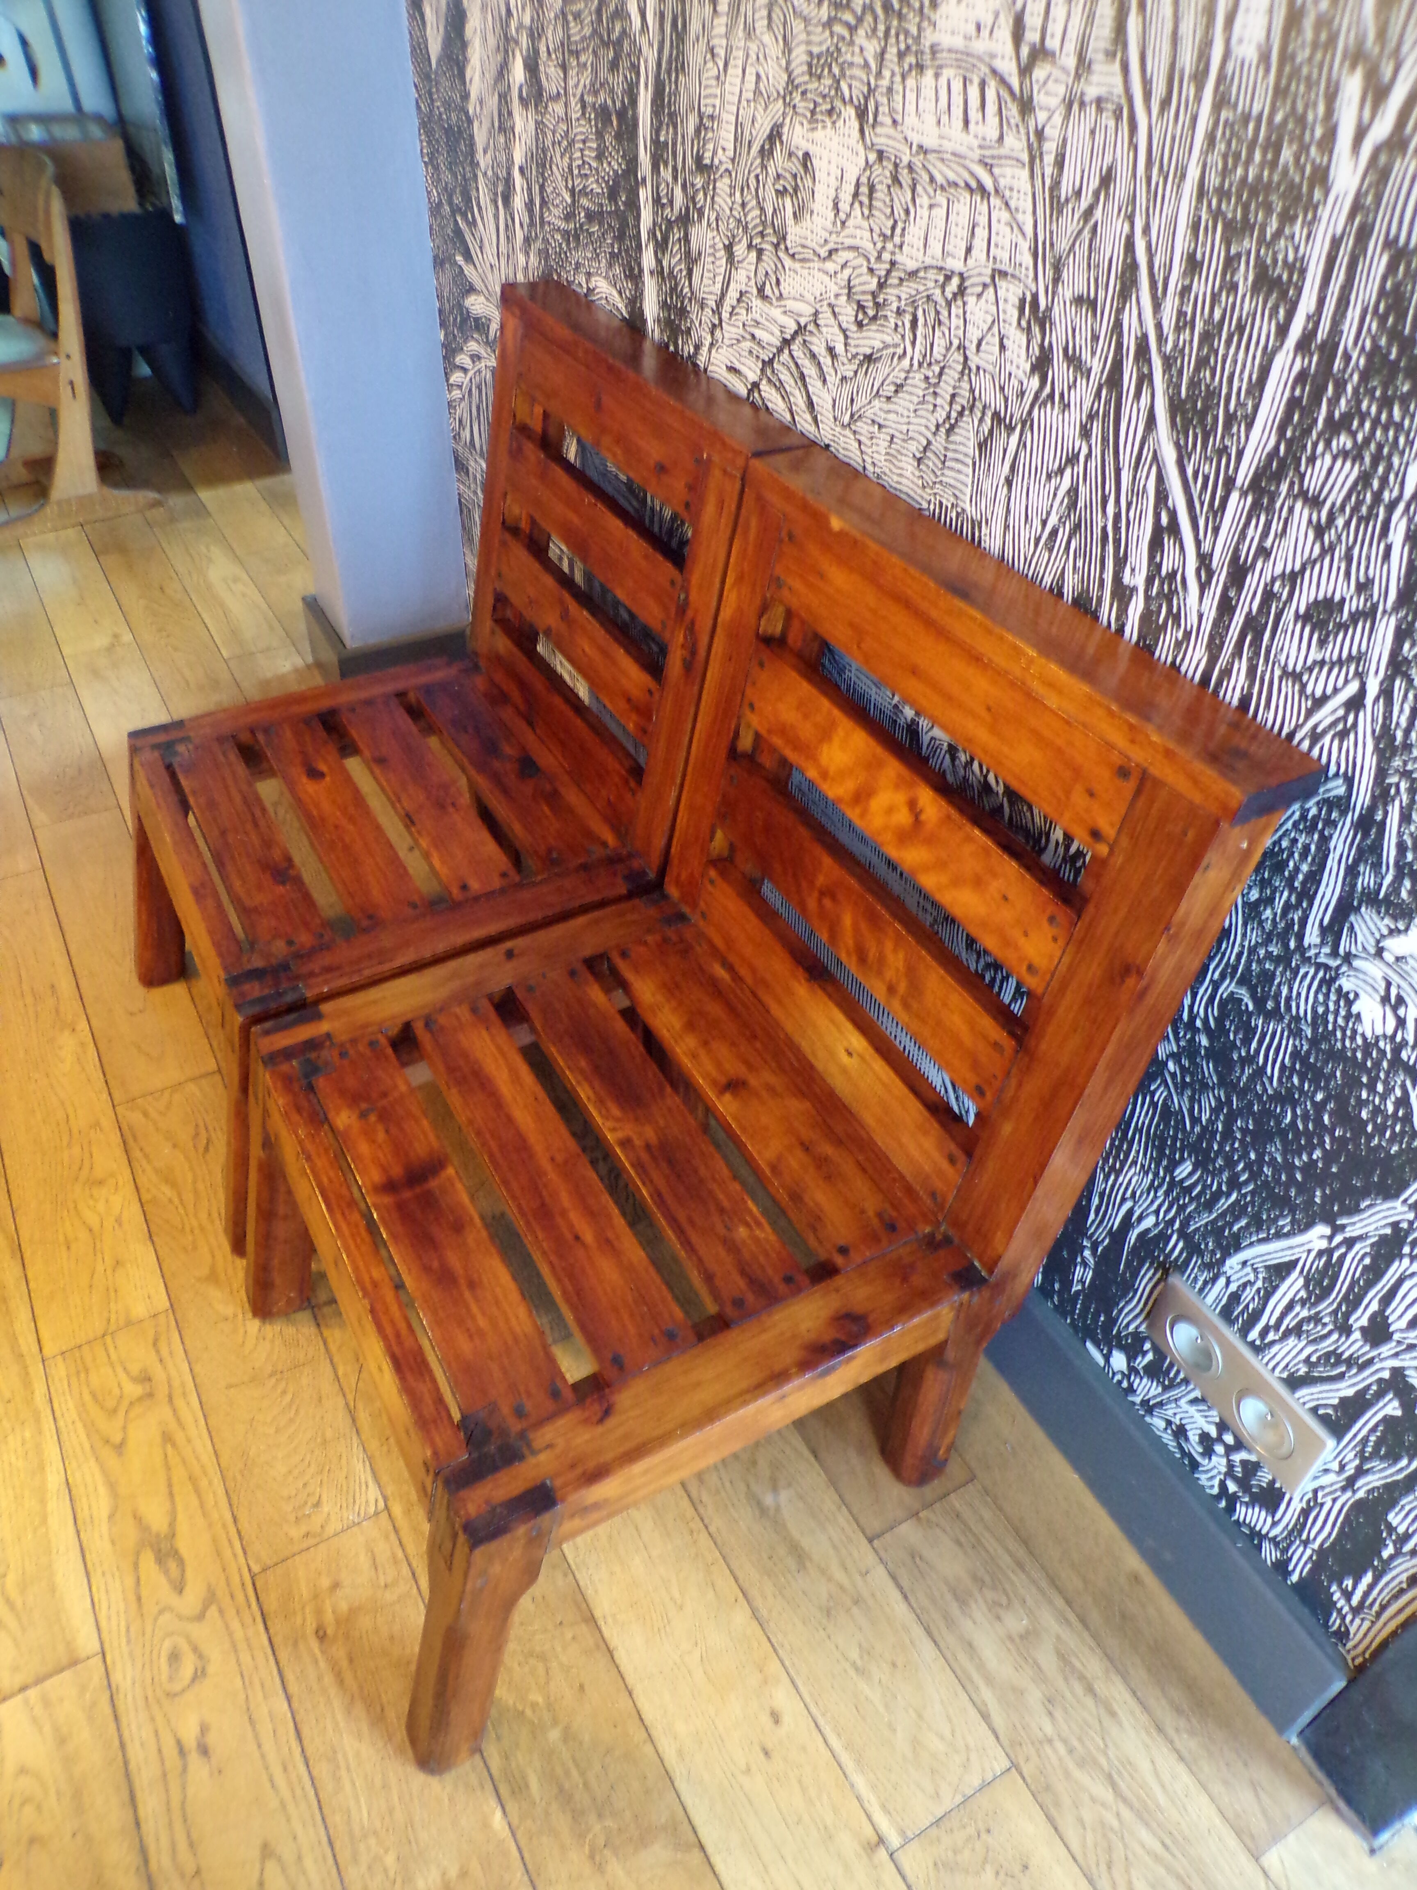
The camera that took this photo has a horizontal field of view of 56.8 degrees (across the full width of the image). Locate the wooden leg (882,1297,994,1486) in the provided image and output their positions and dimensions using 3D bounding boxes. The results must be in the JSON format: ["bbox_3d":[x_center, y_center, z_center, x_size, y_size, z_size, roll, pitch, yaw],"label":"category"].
[{"bbox_3d":[0.189,0.357,1.087,0.053,0.334,0.053,-22,48,-20],"label":"wooden leg"}]

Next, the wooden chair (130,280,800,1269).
[{"bbox_3d":[-0.321,-0.191,1.378,0.627,0.748,0.513,-19,46,-22],"label":"wooden chair"}]

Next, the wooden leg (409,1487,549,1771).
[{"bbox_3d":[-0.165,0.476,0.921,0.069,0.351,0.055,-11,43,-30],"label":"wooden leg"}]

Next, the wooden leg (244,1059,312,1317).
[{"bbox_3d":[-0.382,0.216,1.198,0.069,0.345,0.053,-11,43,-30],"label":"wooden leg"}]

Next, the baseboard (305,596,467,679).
[{"bbox_3d":[-0.519,-0.475,2.111,0.201,0.127,0.205,-19,47,-23],"label":"baseboard"}]

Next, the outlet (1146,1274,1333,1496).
[{"bbox_3d":[0.393,0.328,0.983,0.014,0.079,0.156,-19,47,-23],"label":"outlet"}]

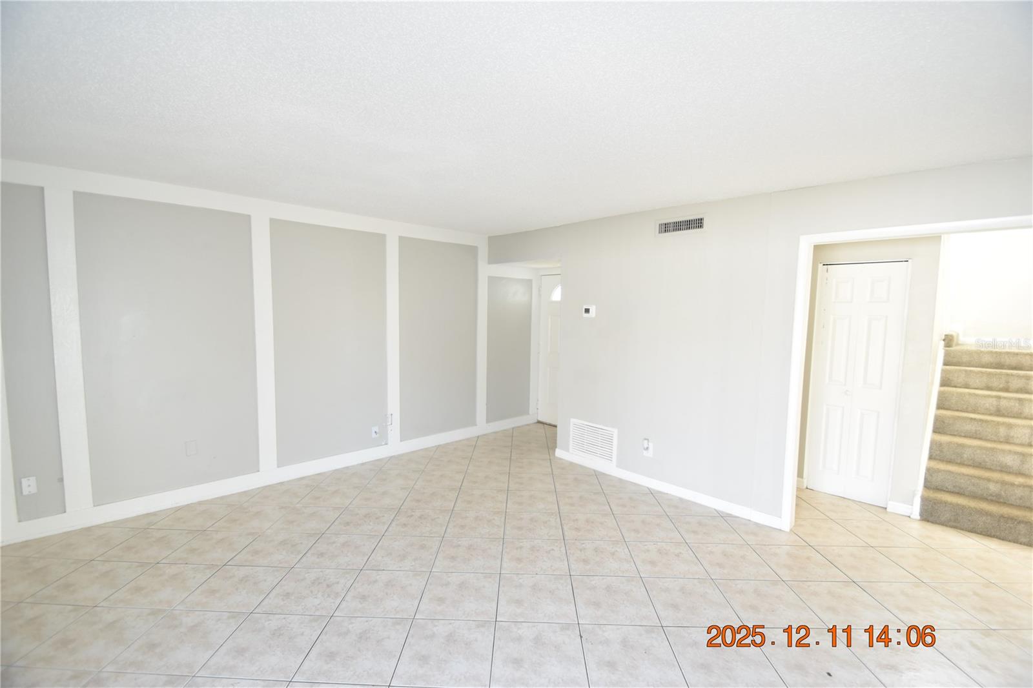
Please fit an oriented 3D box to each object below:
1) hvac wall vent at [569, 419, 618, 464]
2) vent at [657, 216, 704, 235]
[{"bbox_3d":[0.771,0.980,4.303,0.030,0.360,0.570,-3,6,-44],"label":"hvac wall vent"},{"bbox_3d":[1.369,-0.983,3.572,0.030,0.150,0.445,-3,6,-44],"label":"vent"}]

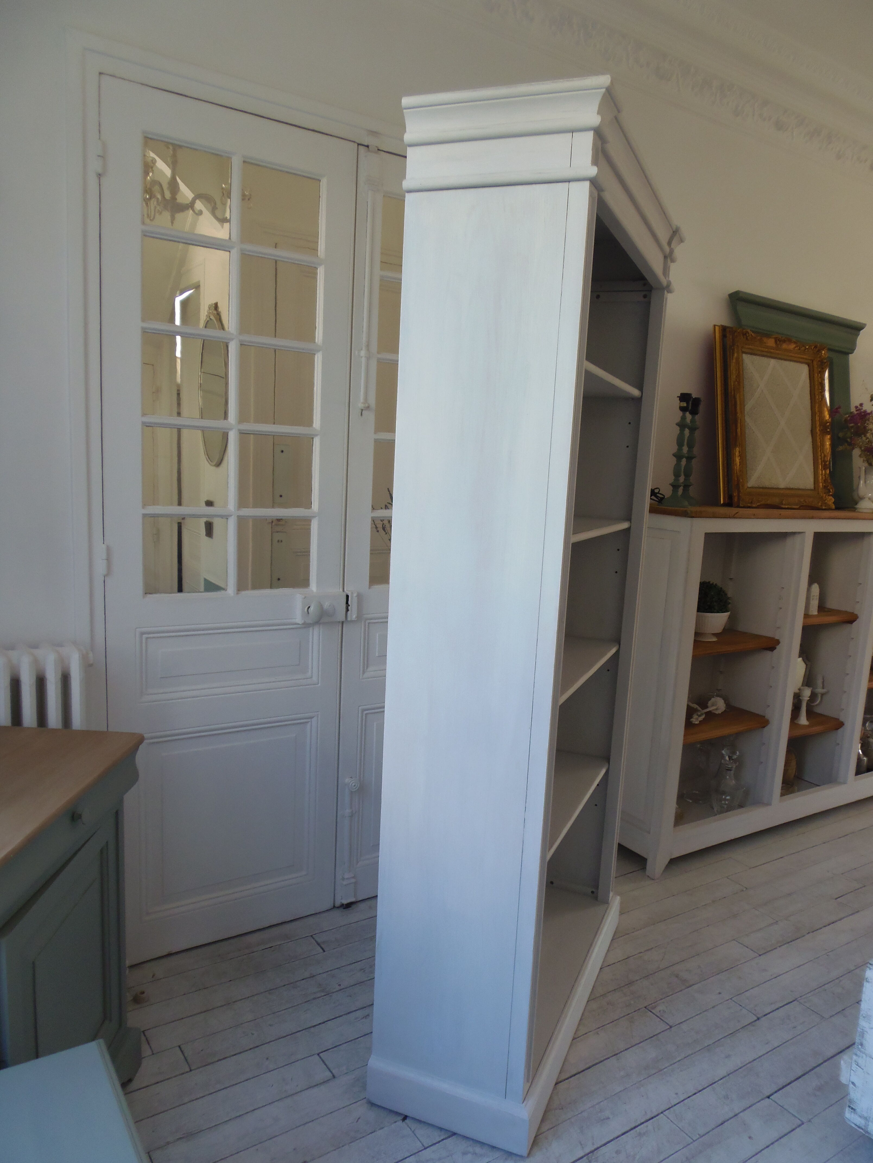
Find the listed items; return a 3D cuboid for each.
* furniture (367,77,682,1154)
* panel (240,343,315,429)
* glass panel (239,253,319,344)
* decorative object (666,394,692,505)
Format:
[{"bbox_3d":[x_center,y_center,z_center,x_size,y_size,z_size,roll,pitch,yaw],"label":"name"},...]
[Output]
[{"bbox_3d":[0.271,0.104,2.093,0.402,2.154,1.031,6,9,23],"label":"furniture"},{"bbox_3d":[-0.456,-0.551,2.301,0.222,0.212,0.015,-2,10,-31],"label":"panel"},{"bbox_3d":[-0.444,-0.787,2.265,0.224,0.211,0.015,-2,10,-31],"label":"glass panel"},{"bbox_3d":[0.858,-0.460,2.853,0.108,0.395,0.108,-2,10,-31],"label":"decorative object"}]

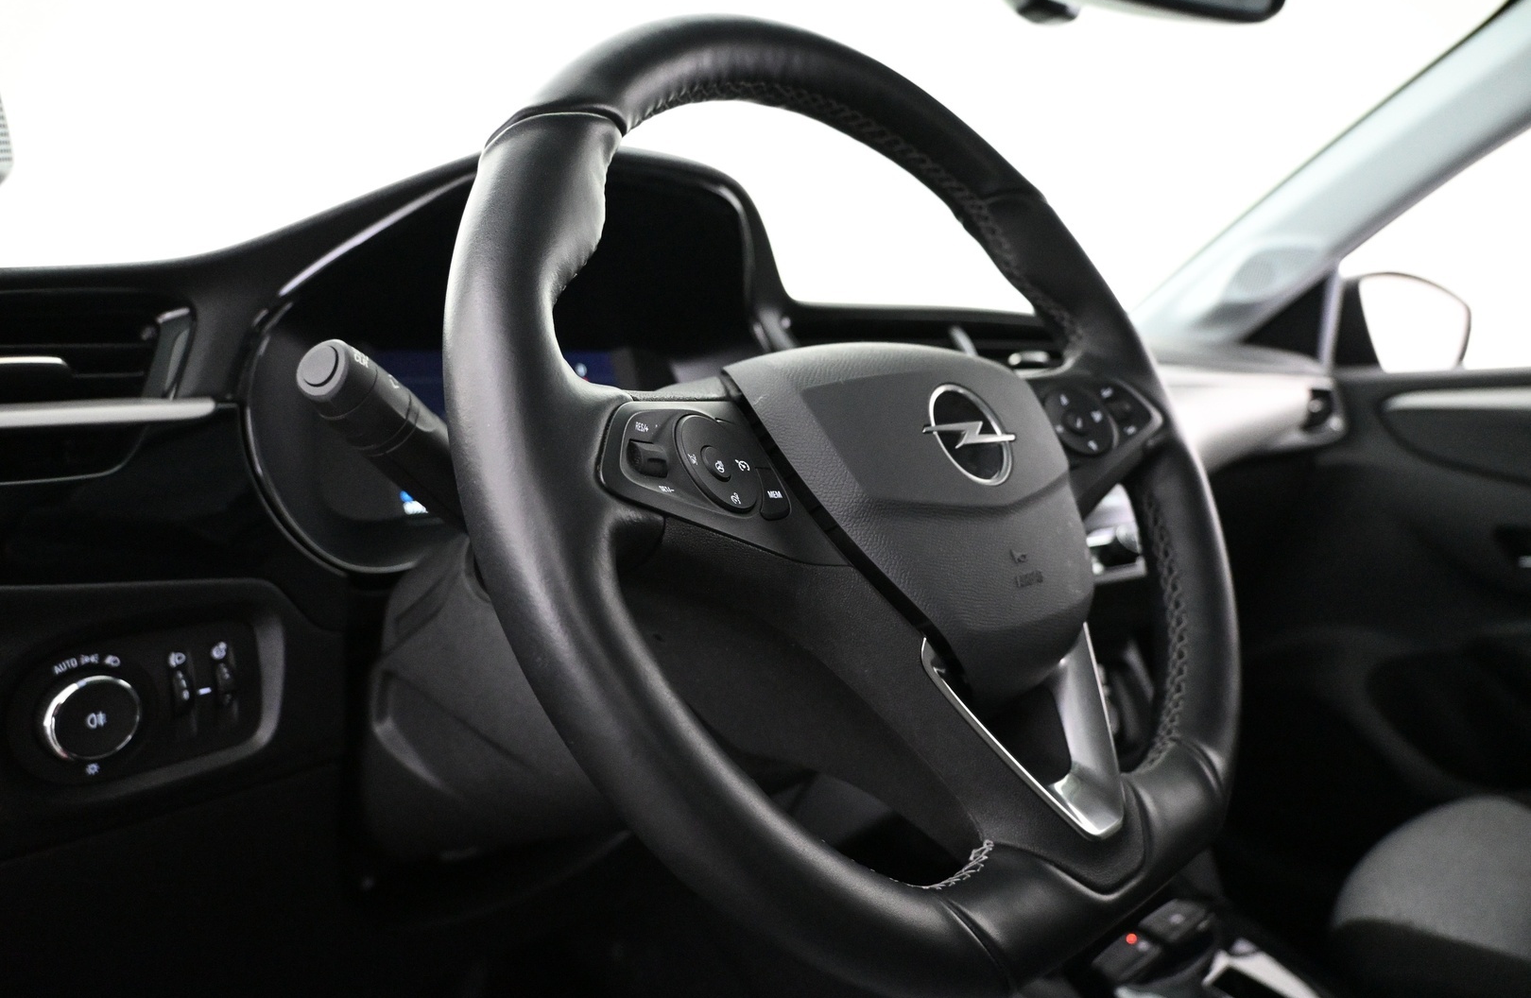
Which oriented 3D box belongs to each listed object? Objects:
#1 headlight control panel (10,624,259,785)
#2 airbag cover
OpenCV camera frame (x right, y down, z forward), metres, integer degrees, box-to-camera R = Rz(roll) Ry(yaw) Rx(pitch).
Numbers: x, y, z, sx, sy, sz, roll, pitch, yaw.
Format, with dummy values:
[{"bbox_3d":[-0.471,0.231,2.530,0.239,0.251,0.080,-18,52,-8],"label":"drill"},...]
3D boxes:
[{"bbox_3d":[-0.234,0.079,0.406,0.026,0.058,0.090,4,10,36],"label":"headlight control panel"},{"bbox_3d":[0.070,0.001,0.384,0.174,0.140,0.042,-9,-14,-44],"label":"airbag cover"}]

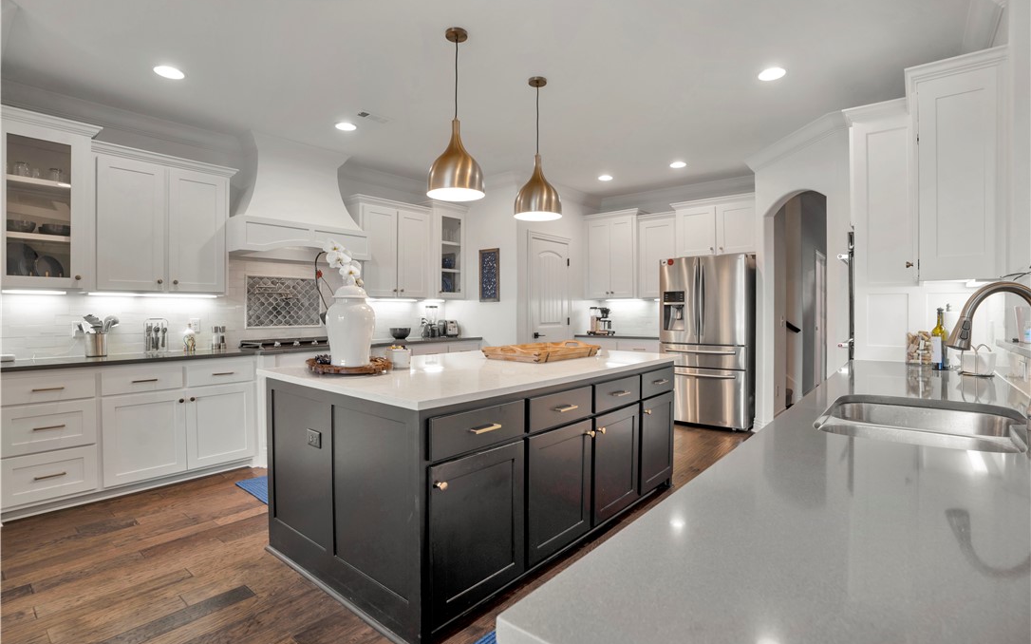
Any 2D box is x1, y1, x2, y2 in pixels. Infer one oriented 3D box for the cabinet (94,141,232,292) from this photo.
[{"bbox_3d":[-2.755,-0.737,3.587,0.390,1.050,0.870,1,2,42],"label":"cabinet"}]

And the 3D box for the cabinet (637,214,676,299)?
[{"bbox_3d":[1.815,-0.789,5.695,0.530,1.040,0.380,1,2,38],"label":"cabinet"}]

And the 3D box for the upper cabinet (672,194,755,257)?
[{"bbox_3d":[2.368,-1.078,5.352,0.940,0.610,0.400,1,1,41],"label":"upper cabinet"}]

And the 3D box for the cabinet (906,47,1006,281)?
[{"bbox_3d":[2.286,-0.759,2.392,0.360,1.085,0.410,1,1,41],"label":"cabinet"}]

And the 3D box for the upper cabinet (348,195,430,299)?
[{"bbox_3d":[-1.404,-0.775,5.061,0.390,1.040,0.850,1,2,42],"label":"upper cabinet"}]

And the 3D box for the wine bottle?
[{"bbox_3d":[2.175,0.075,2.338,0.074,0.321,0.074,1,1,41],"label":"wine bottle"}]

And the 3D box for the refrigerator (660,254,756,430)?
[{"bbox_3d":[2.185,0.227,5.187,0.890,1.800,0.770,1,2,38],"label":"refrigerator"}]

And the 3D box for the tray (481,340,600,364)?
[{"bbox_3d":[0.164,0.191,3.089,0.510,0.100,0.660,1,1,41],"label":"tray"}]

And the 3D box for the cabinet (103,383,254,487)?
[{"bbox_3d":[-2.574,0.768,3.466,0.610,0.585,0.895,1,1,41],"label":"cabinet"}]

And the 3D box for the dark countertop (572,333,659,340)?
[{"bbox_3d":[1.420,0.213,5.879,1.150,0.037,0.620,1,2,38],"label":"dark countertop"}]

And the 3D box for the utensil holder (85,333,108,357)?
[{"bbox_3d":[-2.925,0.163,3.188,0.115,0.158,0.115,1,1,41],"label":"utensil holder"}]

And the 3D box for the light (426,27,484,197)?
[{"bbox_3d":[-0.321,-1.142,2.522,0.310,0.885,0.310,0,1,0],"label":"light"}]

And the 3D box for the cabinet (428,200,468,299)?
[{"bbox_3d":[-0.904,-0.825,5.556,0.350,1.120,0.530,1,1,41],"label":"cabinet"}]

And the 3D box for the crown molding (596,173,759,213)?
[{"bbox_3d":[1.955,-1.581,5.732,2.080,0.150,0.120,1,2,38],"label":"crown molding"}]

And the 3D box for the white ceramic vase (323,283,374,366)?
[{"bbox_3d":[-0.870,0.021,2.423,0.244,0.420,0.244,1,1,41],"label":"white ceramic vase"}]

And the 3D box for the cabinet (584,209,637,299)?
[{"bbox_3d":[1.330,-0.845,6.048,0.730,1.135,0.430,1,2,38],"label":"cabinet"}]

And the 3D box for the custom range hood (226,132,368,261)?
[{"bbox_3d":[-2.006,-1.097,4.263,0.570,1.030,1.170,1,2,42],"label":"custom range hood"}]

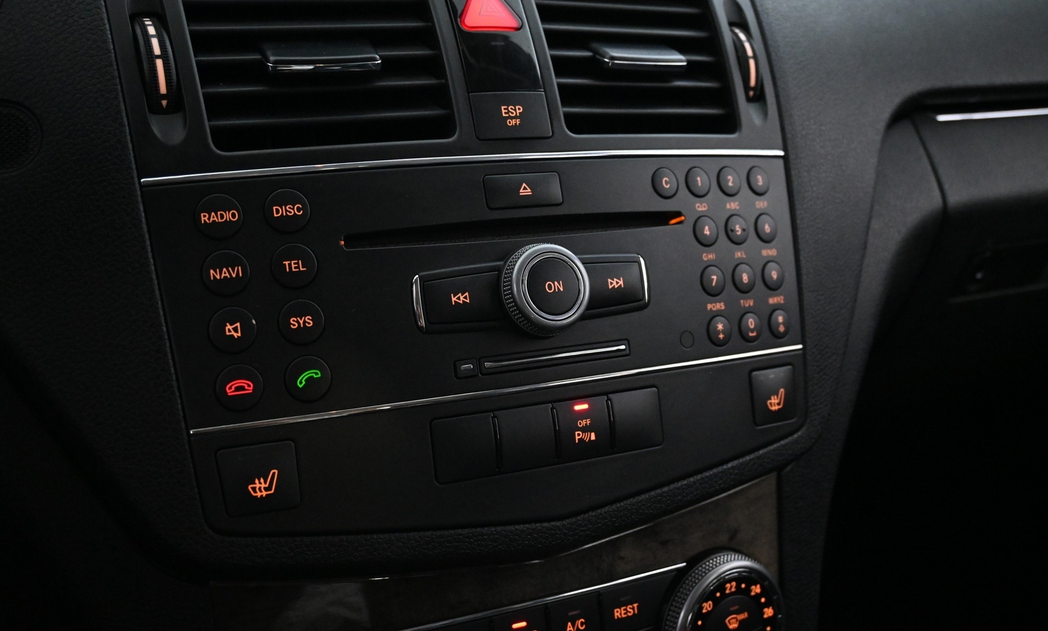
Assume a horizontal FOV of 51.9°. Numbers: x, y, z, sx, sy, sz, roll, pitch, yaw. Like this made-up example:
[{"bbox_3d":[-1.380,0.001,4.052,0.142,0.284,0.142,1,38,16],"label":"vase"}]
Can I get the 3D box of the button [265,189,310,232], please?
[{"bbox_3d":[-0.073,-0.032,0.332,0.014,0.014,0.004,-7,-3,-17],"label":"button"}]

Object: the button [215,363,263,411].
[{"bbox_3d":[-0.087,0.022,0.329,0.014,0.014,0.005,-7,-1,-15],"label":"button"}]

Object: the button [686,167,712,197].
[{"bbox_3d":[0.063,-0.049,0.399,0.012,0.012,0.005,-6,-6,-31],"label":"button"}]

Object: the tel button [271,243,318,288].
[{"bbox_3d":[-0.072,-0.015,0.336,0.014,0.014,0.005,-7,-4,-17],"label":"tel button"}]

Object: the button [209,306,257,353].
[{"bbox_3d":[-0.088,0.005,0.324,0.014,0.014,0.004,-7,-3,-15],"label":"button"}]

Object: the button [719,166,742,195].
[{"bbox_3d":[0.076,-0.050,0.403,0.011,0.011,0.004,-6,-3,-34],"label":"button"}]

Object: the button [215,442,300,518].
[{"bbox_3d":[-0.081,0.050,0.331,0.023,0.020,0.006,-7,1,-15],"label":"button"}]

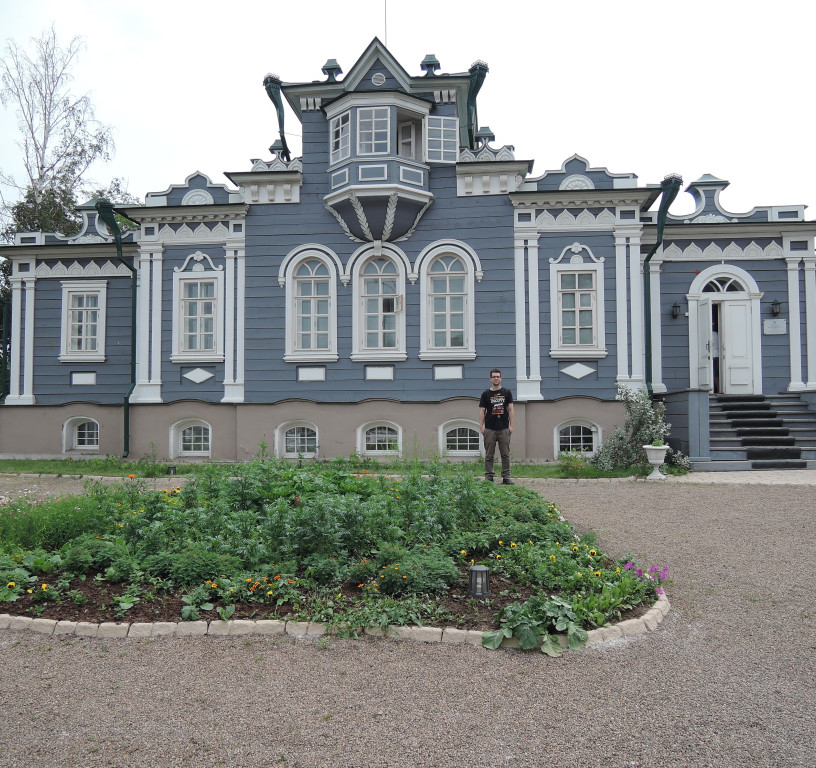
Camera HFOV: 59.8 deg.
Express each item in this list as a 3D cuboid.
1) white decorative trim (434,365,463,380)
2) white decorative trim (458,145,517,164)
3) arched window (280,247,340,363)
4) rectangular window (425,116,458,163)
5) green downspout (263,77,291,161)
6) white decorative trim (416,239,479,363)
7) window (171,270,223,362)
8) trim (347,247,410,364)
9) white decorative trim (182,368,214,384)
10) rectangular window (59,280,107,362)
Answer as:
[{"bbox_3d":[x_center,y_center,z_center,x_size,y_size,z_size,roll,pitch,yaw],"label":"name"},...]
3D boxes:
[{"bbox_3d":[0.924,-0.248,16.006,0.698,0.339,0.060,-1,-3,5],"label":"white decorative trim"},{"bbox_3d":[1.797,-5.220,16.120,1.297,0.415,0.150,-1,-3,5],"label":"white decorative trim"},{"bbox_3d":[-2.220,-1.805,16.313,1.342,2.638,0.200,-1,-3,5],"label":"arched window"},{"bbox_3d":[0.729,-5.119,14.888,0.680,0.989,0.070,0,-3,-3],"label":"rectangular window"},{"bbox_3d":[-3.113,-6.267,16.843,0.513,1.987,0.650,-1,-3,6],"label":"green downspout"},{"bbox_3d":[0.935,-1.906,16.355,1.508,2.759,0.220,-1,-3,6],"label":"white decorative trim"},{"bbox_3d":[-4.730,-1.510,16.082,1.207,2.070,0.200,0,-2,5],"label":"window"},{"bbox_3d":[-0.685,-1.898,16.539,1.425,2.778,0.200,-1,-3,6],"label":"trim"},{"bbox_3d":[-4.791,-0.180,16.266,0.763,0.360,0.060,-1,-3,5],"label":"white decorative trim"},{"bbox_3d":[-7.901,-1.516,17.367,1.209,2.004,0.200,0,-2,5],"label":"rectangular window"}]

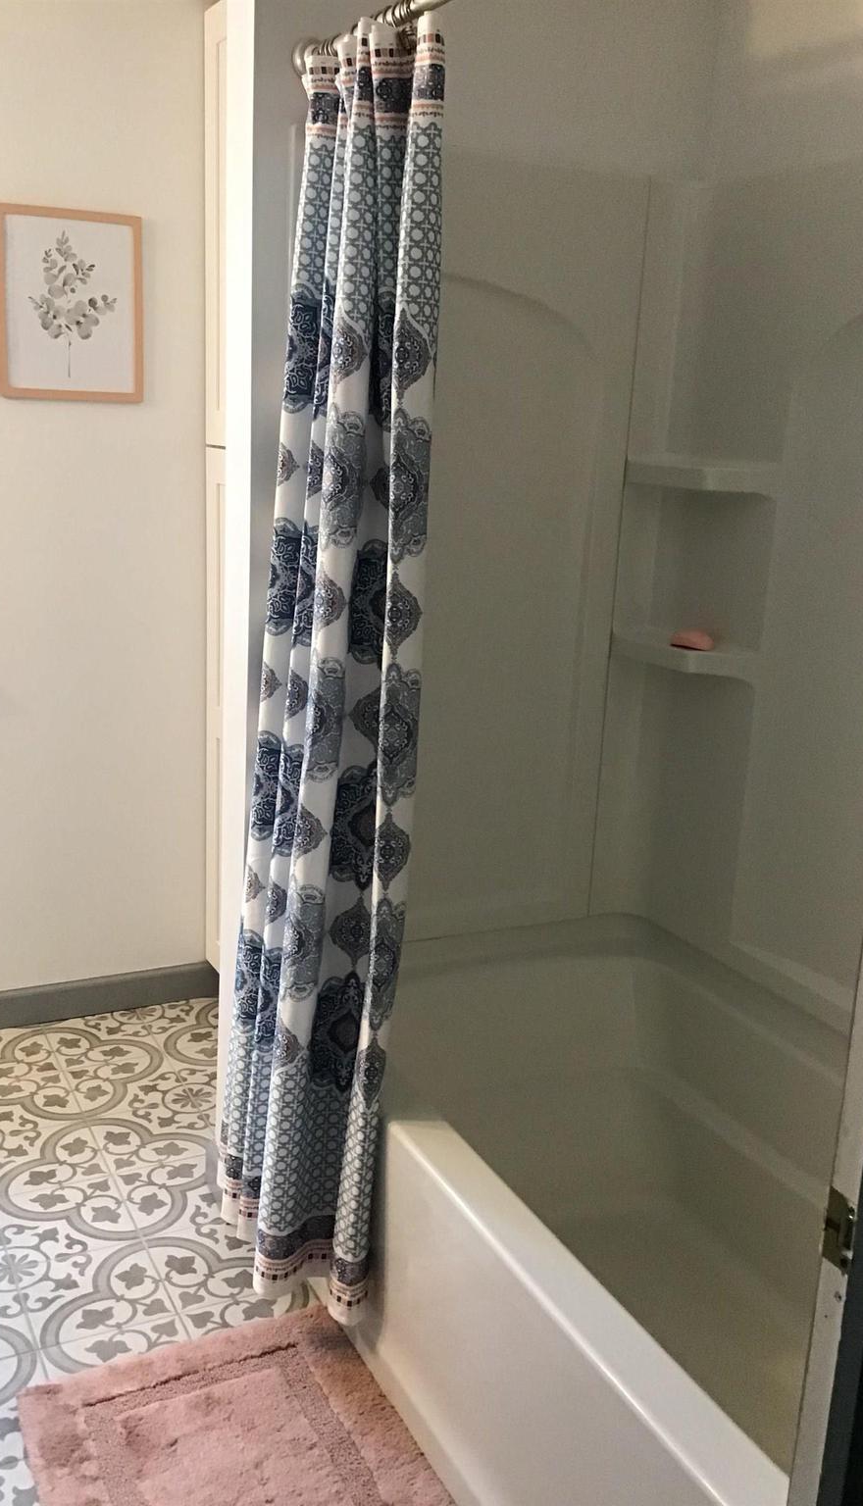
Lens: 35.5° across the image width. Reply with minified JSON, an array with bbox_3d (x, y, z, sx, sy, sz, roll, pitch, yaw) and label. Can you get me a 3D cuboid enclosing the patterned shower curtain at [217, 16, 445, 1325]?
[{"bbox_3d":[-0.179,-0.084,2.013,0.184,1.837,0.481,-5,16,-26],"label":"patterned shower curtain"}]

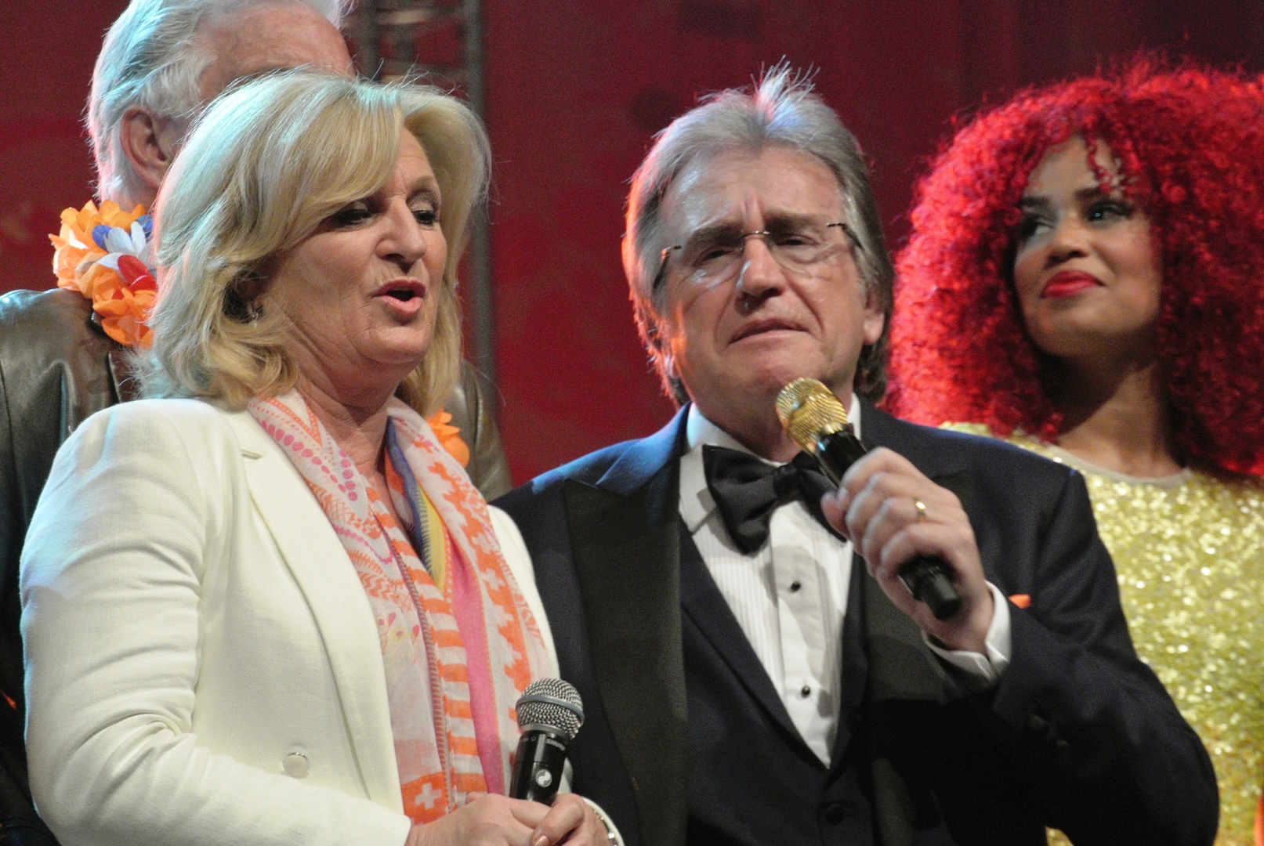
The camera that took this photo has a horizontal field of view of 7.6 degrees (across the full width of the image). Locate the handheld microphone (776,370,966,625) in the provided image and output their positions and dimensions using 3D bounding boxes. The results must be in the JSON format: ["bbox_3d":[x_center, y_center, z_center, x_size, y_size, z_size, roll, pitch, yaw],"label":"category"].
[{"bbox_3d":[0.181,0.057,7.200,0.047,0.240,0.047,-34,-24,0],"label":"handheld microphone"}]

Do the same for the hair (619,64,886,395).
[{"bbox_3d":[0.097,-0.144,7.360,0.203,0.255,0.230,-9,-10,4],"label":"hair"}]

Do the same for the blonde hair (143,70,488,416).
[{"bbox_3d":[-0.239,-0.136,7.220,0.240,0.262,0.250,3,-7,-38],"label":"blonde hair"}]

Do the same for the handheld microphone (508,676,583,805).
[{"bbox_3d":[-0.080,0.296,7.030,0.051,0.235,0.051,12,-20,0],"label":"handheld microphone"}]

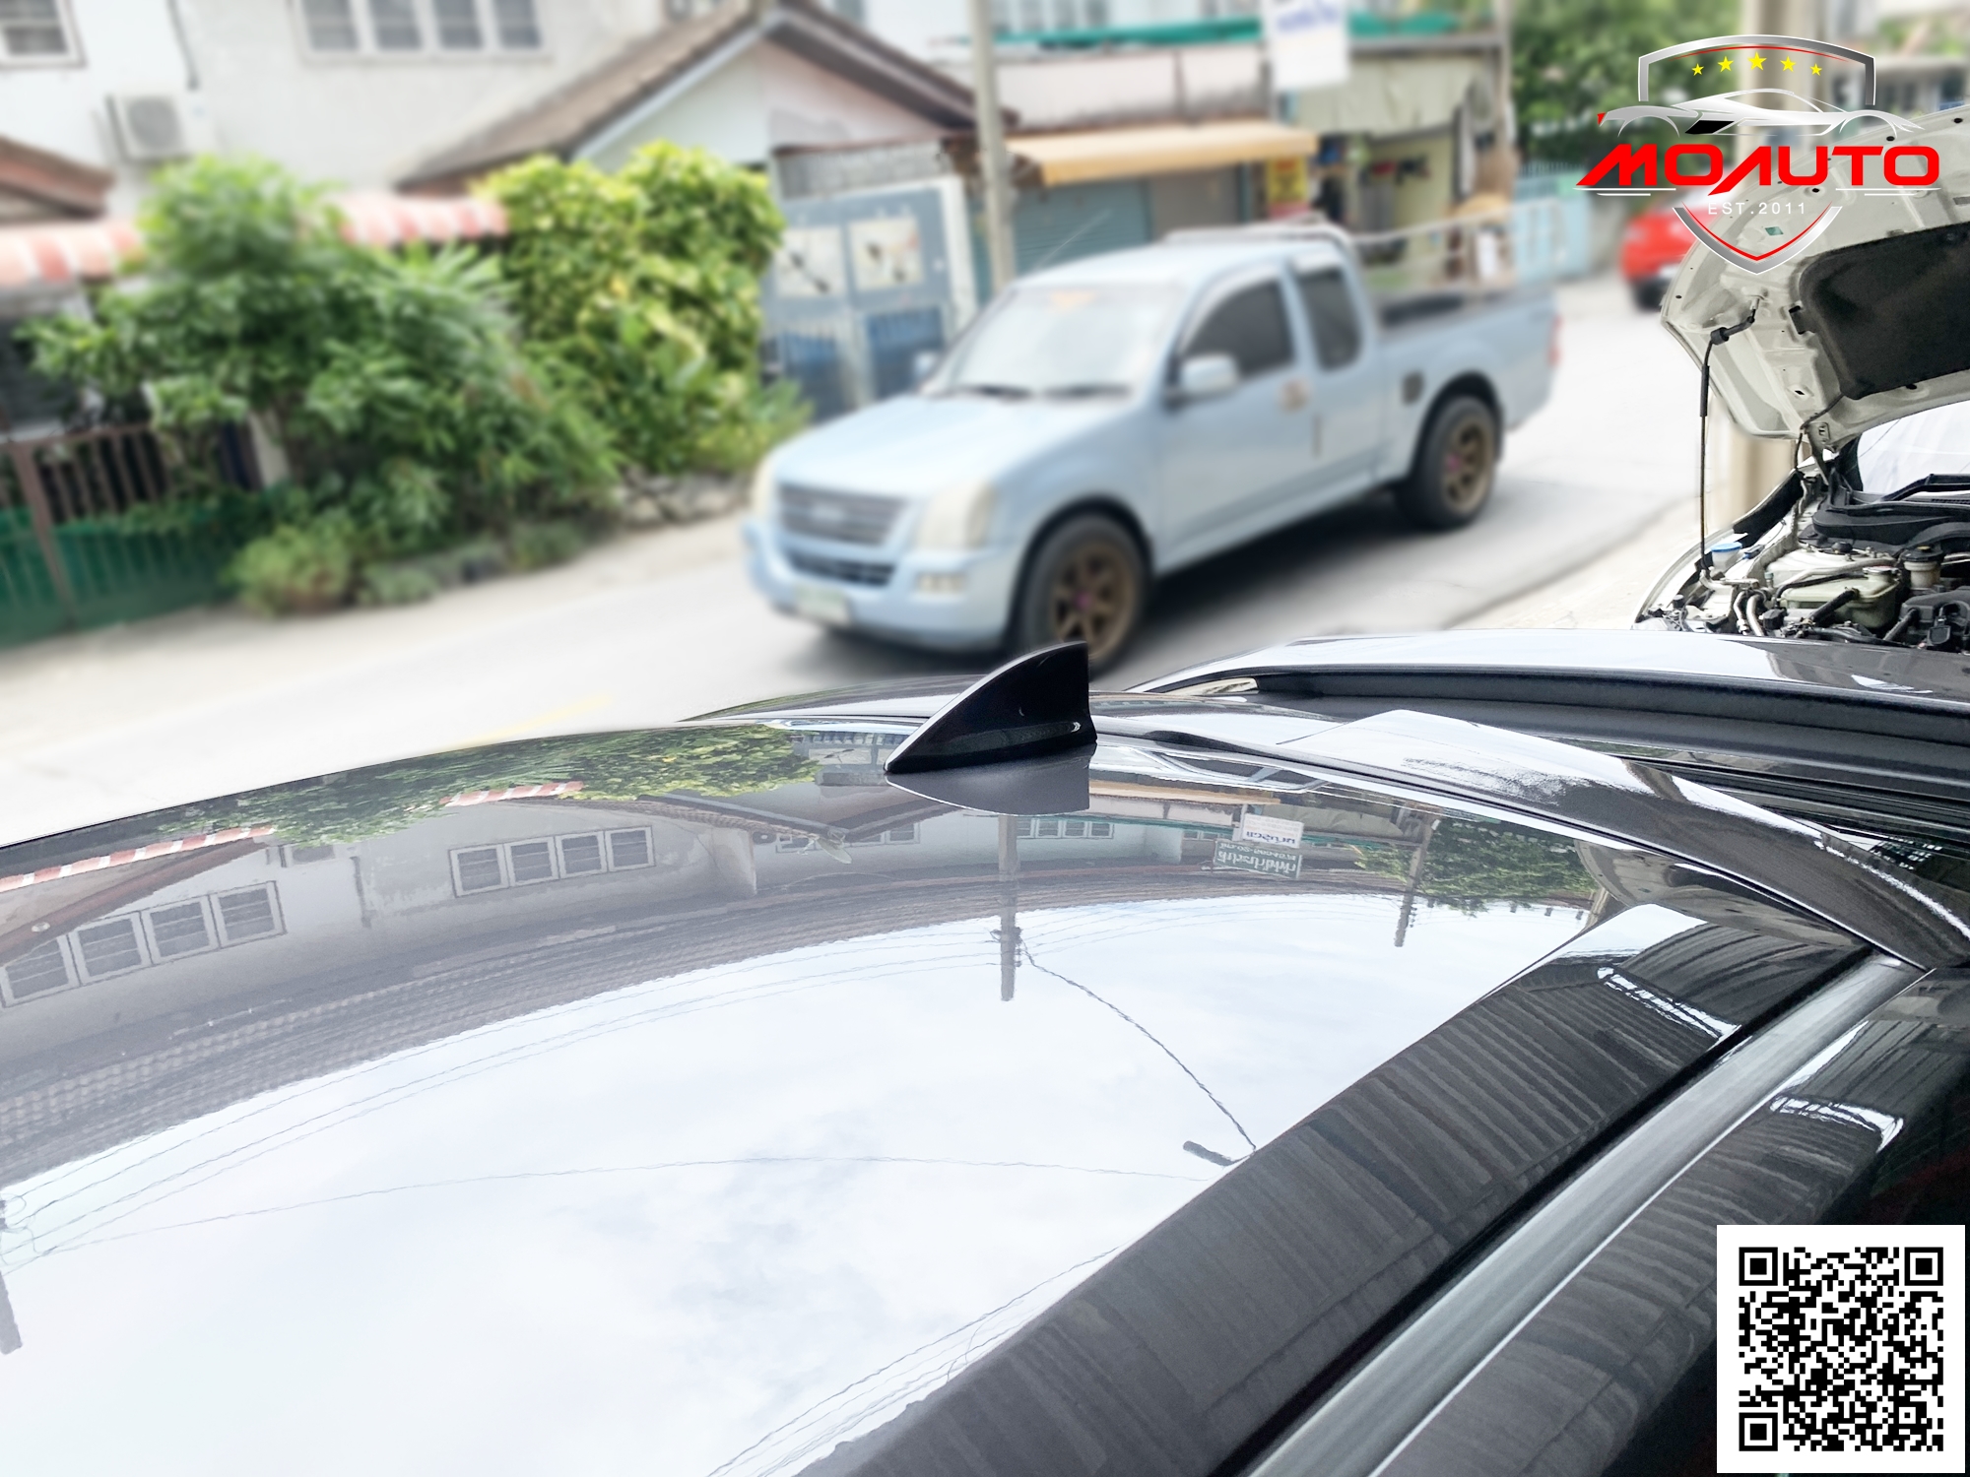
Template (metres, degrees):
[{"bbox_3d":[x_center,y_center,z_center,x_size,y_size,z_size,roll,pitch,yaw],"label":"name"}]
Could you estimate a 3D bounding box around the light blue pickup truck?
[{"bbox_3d":[1.032,-1.764,7.785,5.030,1.680,1.800,-23,27,-39],"label":"light blue pickup truck"}]

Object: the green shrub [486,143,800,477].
[{"bbox_3d":[-2.446,-2.994,10.518,2.050,2.250,1.700,-23,27,-39],"label":"green shrub"}]

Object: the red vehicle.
[{"bbox_3d":[9.121,-5.847,16.942,4.200,1.500,1.740,-23,27,-39],"label":"red vehicle"}]

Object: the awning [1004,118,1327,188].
[{"bbox_3d":[1.720,-5.660,14.184,4.150,0.420,0.720,-23,27,-39],"label":"awning"}]

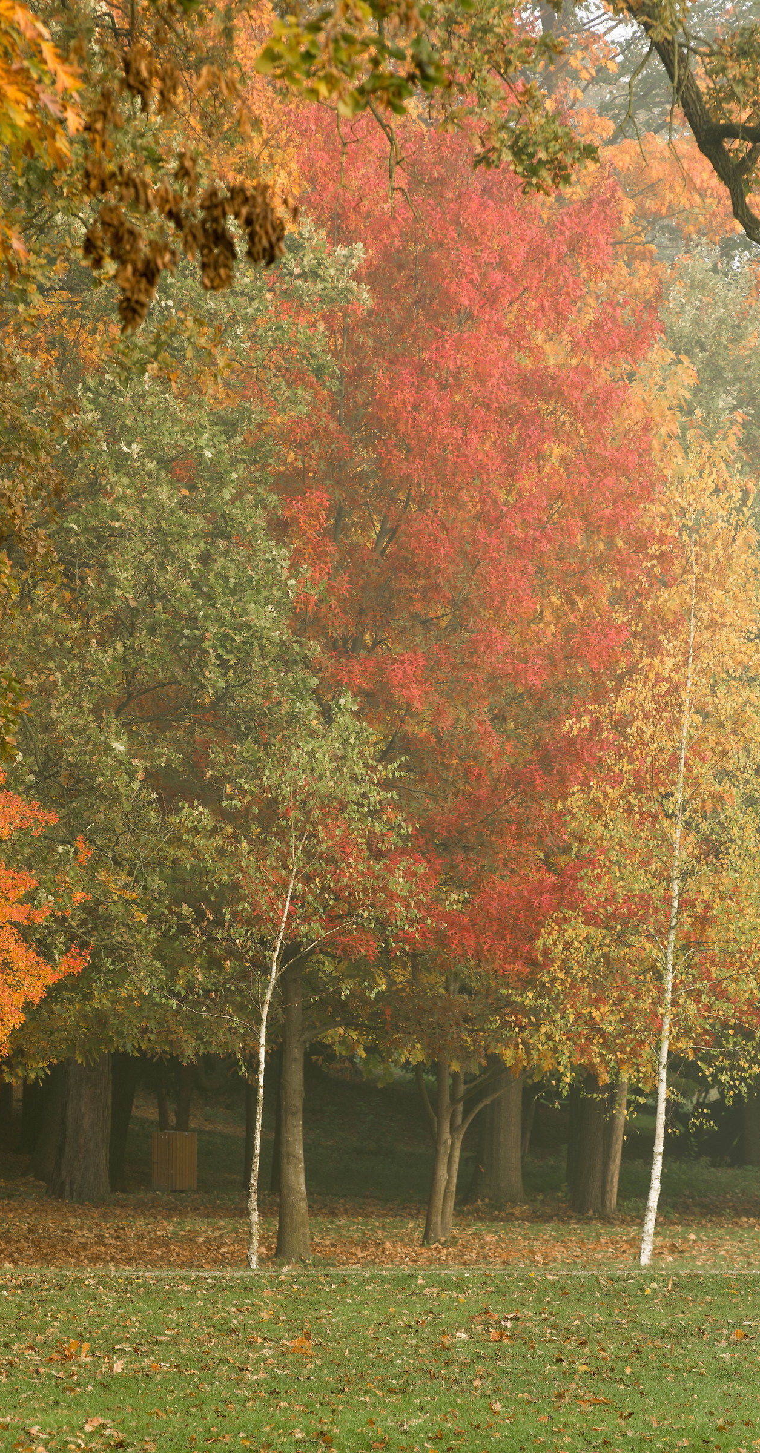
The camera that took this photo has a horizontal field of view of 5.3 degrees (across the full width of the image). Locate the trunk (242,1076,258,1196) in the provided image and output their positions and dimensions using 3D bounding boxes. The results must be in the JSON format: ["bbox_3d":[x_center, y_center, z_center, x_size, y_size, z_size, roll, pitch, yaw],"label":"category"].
[{"bbox_3d":[-2.176,6.835,137.000,0.267,2.005,0.267,0,-3,0],"label":"trunk"}]

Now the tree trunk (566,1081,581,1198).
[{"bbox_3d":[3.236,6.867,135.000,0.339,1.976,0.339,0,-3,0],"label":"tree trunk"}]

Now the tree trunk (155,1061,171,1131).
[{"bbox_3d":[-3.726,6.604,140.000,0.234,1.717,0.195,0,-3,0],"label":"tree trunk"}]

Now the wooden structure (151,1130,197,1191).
[{"bbox_3d":[-3.229,6.823,128.000,0.713,0.945,0.696,0,-3,0],"label":"wooden structure"}]

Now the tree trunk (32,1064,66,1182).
[{"bbox_3d":[-5.524,6.643,136.000,0.625,2.009,0.625,0,-3,0],"label":"tree trunk"}]

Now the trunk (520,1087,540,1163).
[{"bbox_3d":[2.917,7.696,158.000,0.318,1.497,0.270,0,-3,0],"label":"trunk"}]

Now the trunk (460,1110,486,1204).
[{"bbox_3d":[1.507,6.708,128.000,0.482,1.623,0.482,0,-3,0],"label":"trunk"}]

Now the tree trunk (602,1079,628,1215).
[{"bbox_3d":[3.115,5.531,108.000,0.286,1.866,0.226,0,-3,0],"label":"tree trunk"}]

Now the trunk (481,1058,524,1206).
[{"bbox_3d":[1.746,5.747,116.000,0.598,2.101,0.566,0,-3,0],"label":"trunk"}]

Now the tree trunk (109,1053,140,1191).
[{"bbox_3d":[-4.314,6.673,137.000,0.535,2.329,0.535,0,-3,0],"label":"tree trunk"}]

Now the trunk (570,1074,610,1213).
[{"bbox_3d":[3.179,6.351,124.000,0.622,2.108,0.622,0,-3,0],"label":"trunk"}]

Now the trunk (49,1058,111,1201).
[{"bbox_3d":[-4.247,5.657,115.000,0.865,2.163,0.801,0,-3,0],"label":"trunk"}]

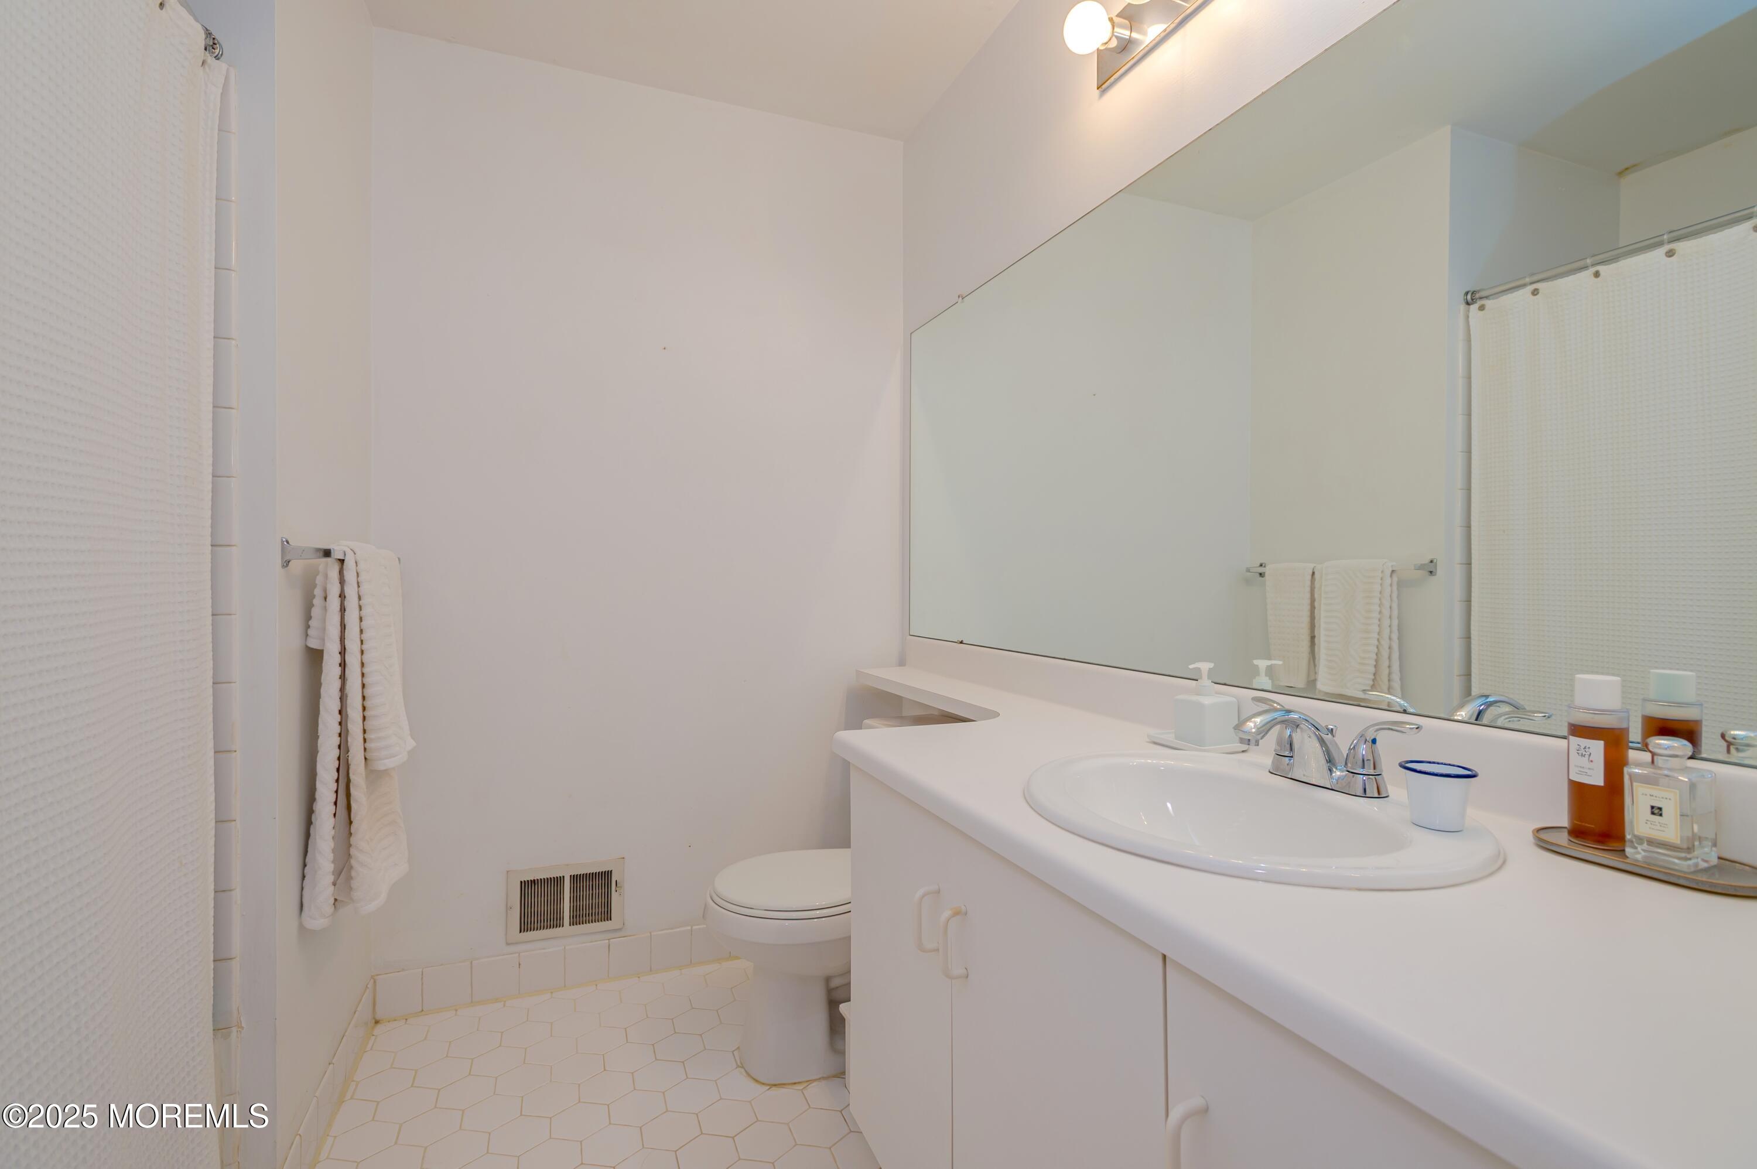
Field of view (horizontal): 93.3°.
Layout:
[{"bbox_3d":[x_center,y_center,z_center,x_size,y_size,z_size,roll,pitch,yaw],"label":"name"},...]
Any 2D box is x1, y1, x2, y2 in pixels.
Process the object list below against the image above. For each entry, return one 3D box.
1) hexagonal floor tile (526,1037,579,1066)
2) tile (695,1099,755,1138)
[{"bbox_3d":[-0.749,1.071,1.898,0.125,0.008,0.108,0,1,9],"label":"hexagonal floor tile"},{"bbox_3d":[-0.303,1.071,1.663,0.125,0.008,0.108,0,1,9],"label":"tile"}]

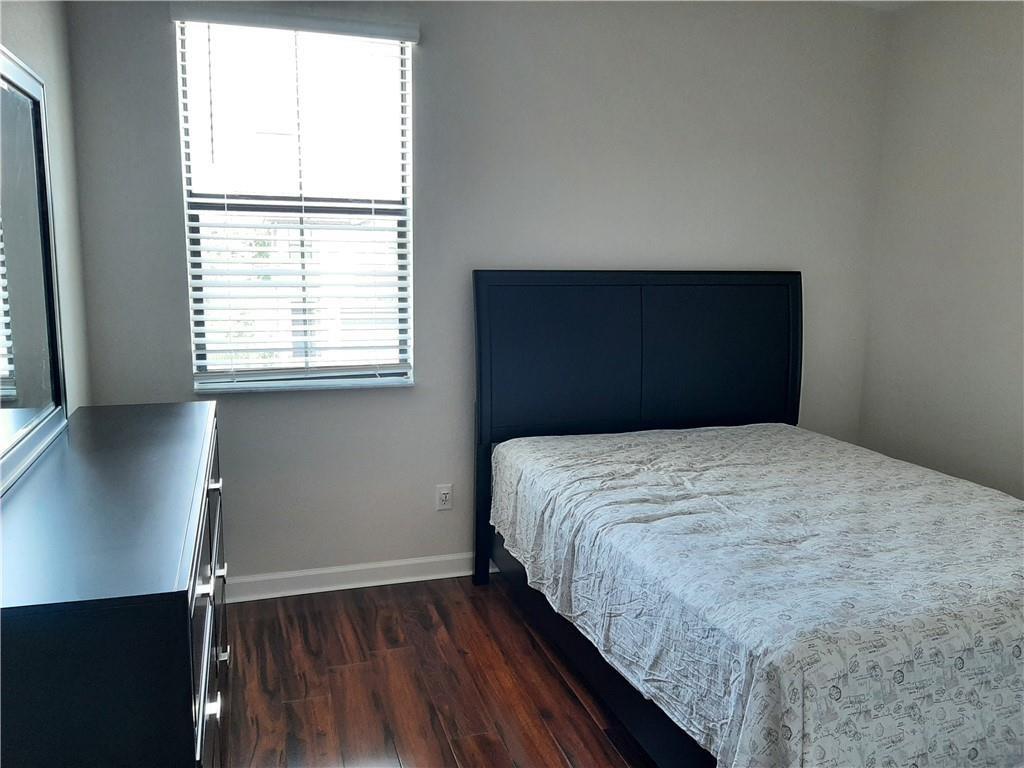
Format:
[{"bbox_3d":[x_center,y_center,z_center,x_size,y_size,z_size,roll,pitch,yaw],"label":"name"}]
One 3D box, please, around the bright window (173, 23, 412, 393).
[{"bbox_3d":[-0.840,-0.676,3.102,0.883,1.393,0.100,-2,10,-19],"label":"bright window"}]

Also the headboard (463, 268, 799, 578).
[{"bbox_3d":[0.626,0.172,3.647,1.693,1.397,0.100,-2,10,-19],"label":"headboard"}]

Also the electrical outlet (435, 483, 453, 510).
[{"bbox_3d":[-0.300,0.510,3.449,0.071,0.120,0.010,-2,10,-19],"label":"electrical outlet"}]

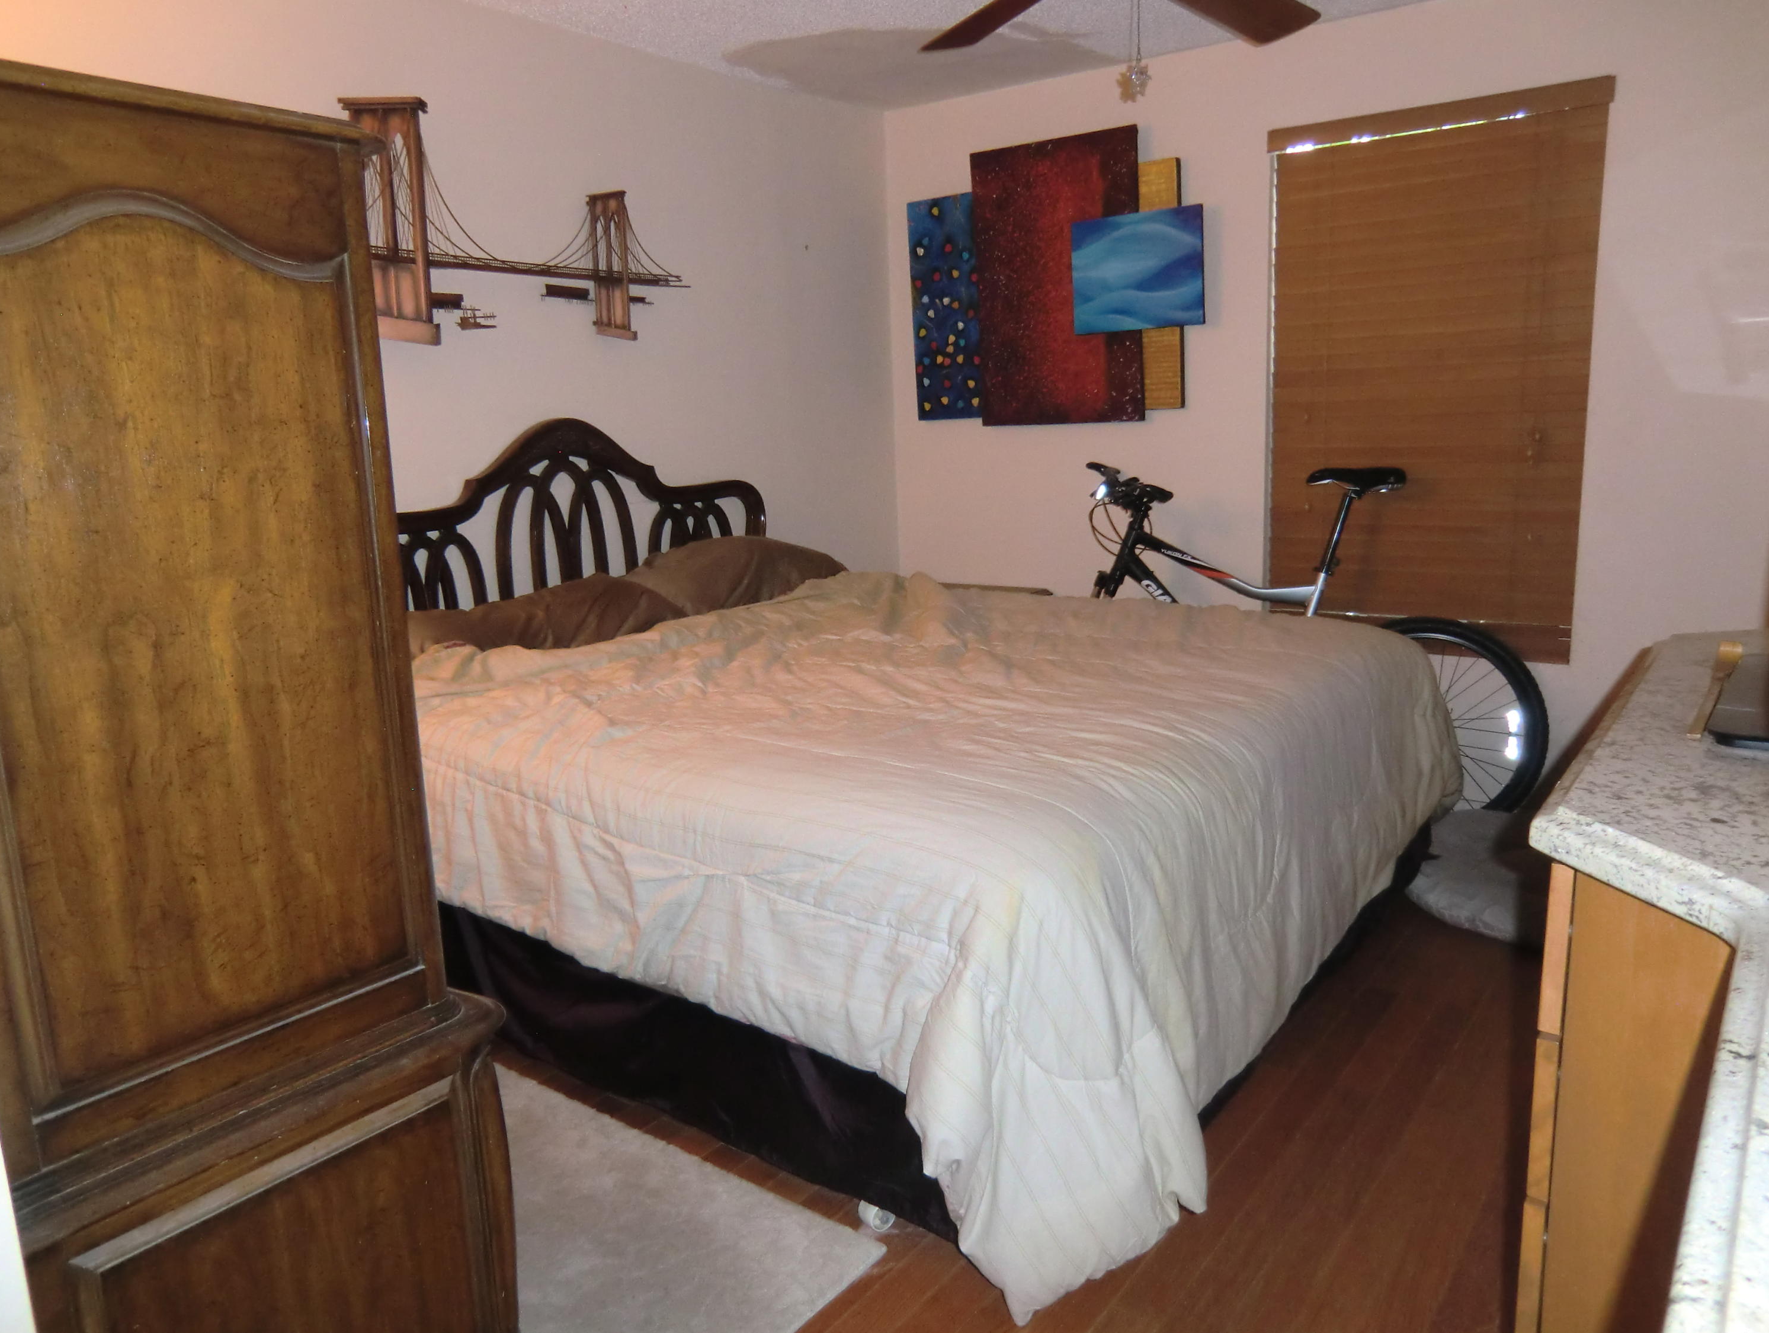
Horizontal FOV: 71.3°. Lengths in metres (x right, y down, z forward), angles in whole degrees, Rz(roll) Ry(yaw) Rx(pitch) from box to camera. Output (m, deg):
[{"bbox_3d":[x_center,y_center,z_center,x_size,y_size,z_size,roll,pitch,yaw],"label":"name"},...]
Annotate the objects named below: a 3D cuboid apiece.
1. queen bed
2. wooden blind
[{"bbox_3d":[0.051,0.027,3.110,2.200,1.345,2.080,7,15,37],"label":"queen bed"},{"bbox_3d":[1.553,-0.803,3.601,0.900,1.555,0.070,7,15,37],"label":"wooden blind"}]

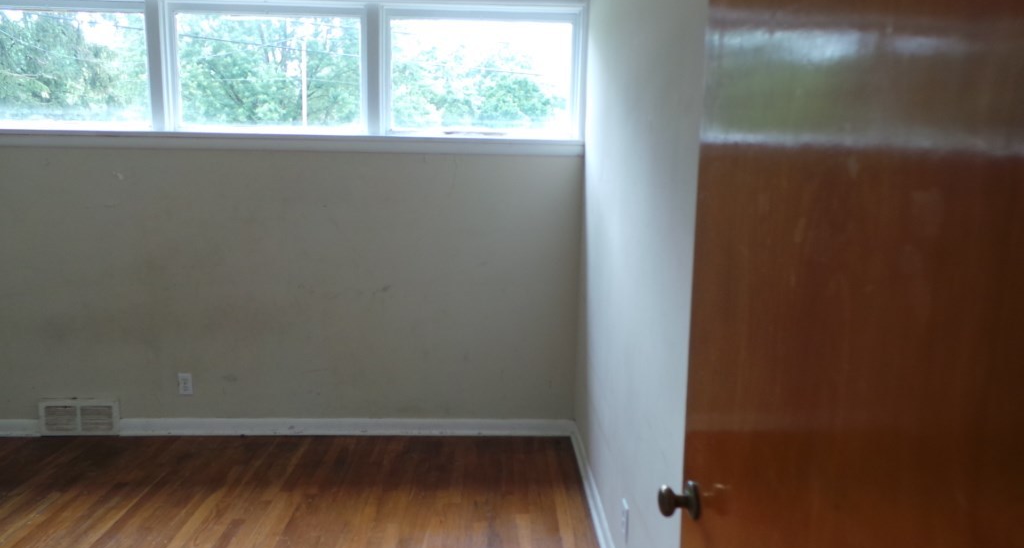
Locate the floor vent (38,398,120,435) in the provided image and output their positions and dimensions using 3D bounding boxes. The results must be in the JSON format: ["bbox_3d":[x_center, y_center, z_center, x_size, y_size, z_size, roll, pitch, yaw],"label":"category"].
[{"bbox_3d":[-2.188,0.727,3.445,0.385,0.185,0.035,1,9,-2],"label":"floor vent"}]

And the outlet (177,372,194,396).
[{"bbox_3d":[-1.653,0.560,3.447,0.070,0.114,0.010,1,9,-2],"label":"outlet"}]

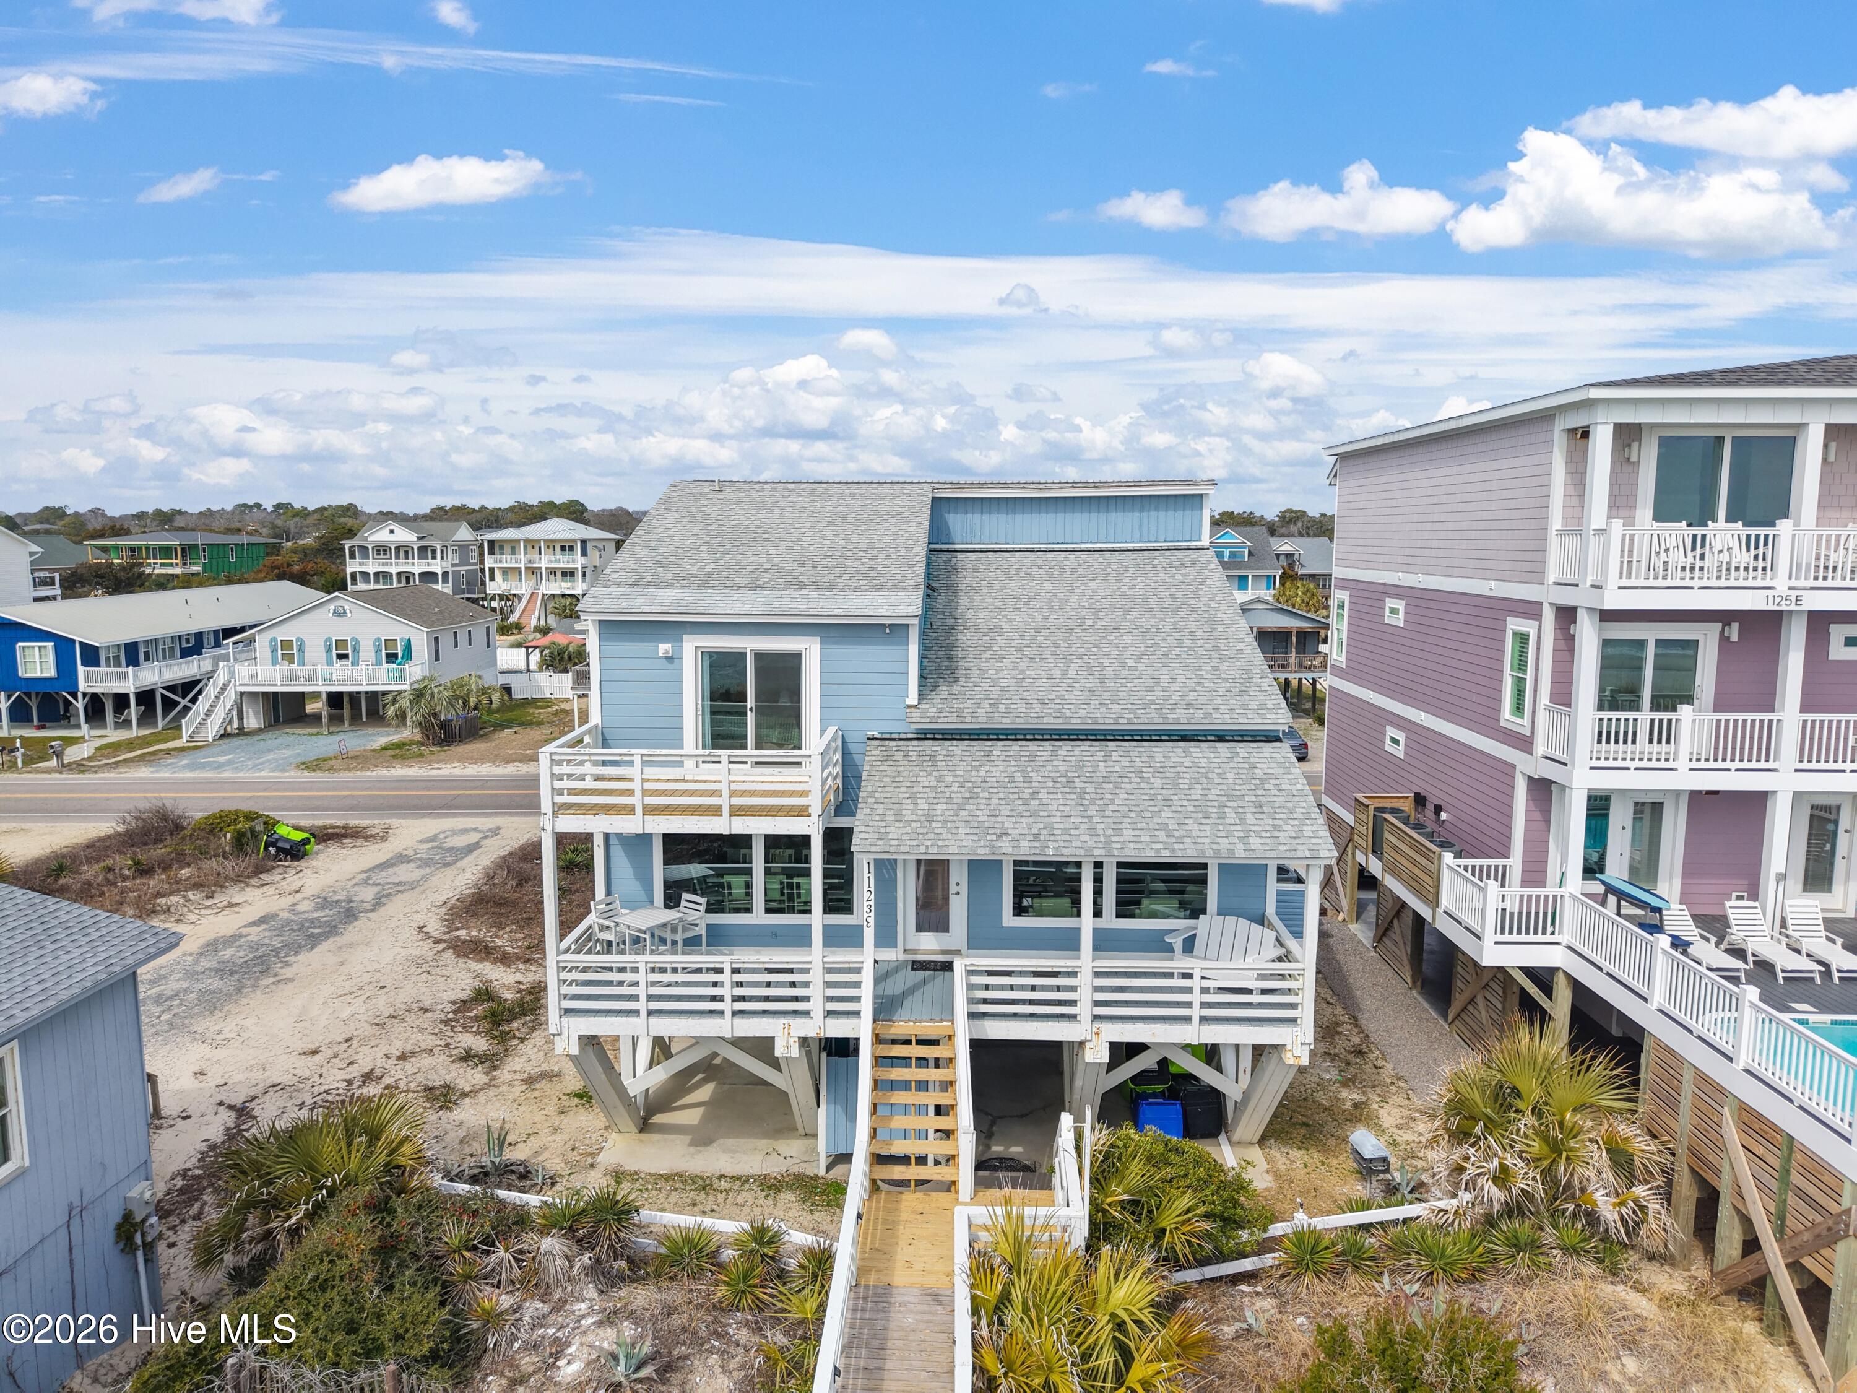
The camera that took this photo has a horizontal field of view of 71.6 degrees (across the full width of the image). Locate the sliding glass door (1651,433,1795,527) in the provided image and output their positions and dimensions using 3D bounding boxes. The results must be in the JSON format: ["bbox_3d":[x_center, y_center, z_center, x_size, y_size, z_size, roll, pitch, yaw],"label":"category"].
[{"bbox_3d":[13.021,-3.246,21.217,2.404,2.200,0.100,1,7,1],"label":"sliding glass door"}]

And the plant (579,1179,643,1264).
[{"bbox_3d":[-4.154,6.868,16.846,0.830,1.096,0.830,0,7,2],"label":"plant"}]

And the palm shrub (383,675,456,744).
[{"bbox_3d":[-23.508,0.604,59.560,3.169,3.159,2.852,0,7,2],"label":"palm shrub"}]

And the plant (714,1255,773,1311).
[{"bbox_3d":[-2.248,7.151,15.718,0.719,0.637,0.719,0,7,2],"label":"plant"}]

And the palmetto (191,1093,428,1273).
[{"bbox_3d":[-8.120,6.393,16.993,2.922,2.181,2.338,0,7,2],"label":"palmetto"}]

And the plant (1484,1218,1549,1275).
[{"bbox_3d":[7.673,7.180,16.823,0.777,0.643,0.777,0,7,2],"label":"plant"}]

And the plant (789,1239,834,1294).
[{"bbox_3d":[-1.355,6.873,15.529,0.627,0.578,0.627,0,7,1],"label":"plant"}]

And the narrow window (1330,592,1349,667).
[{"bbox_3d":[10.576,-1.713,33.071,0.100,1.900,1.180,1,7,1],"label":"narrow window"}]

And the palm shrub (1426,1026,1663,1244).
[{"bbox_3d":[8.220,5.820,17.226,2.896,2.871,2.896,0,7,1],"label":"palm shrub"}]

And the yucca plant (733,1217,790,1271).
[{"bbox_3d":[-2.168,7.085,16.665,0.745,0.623,0.745,0,7,2],"label":"yucca plant"}]

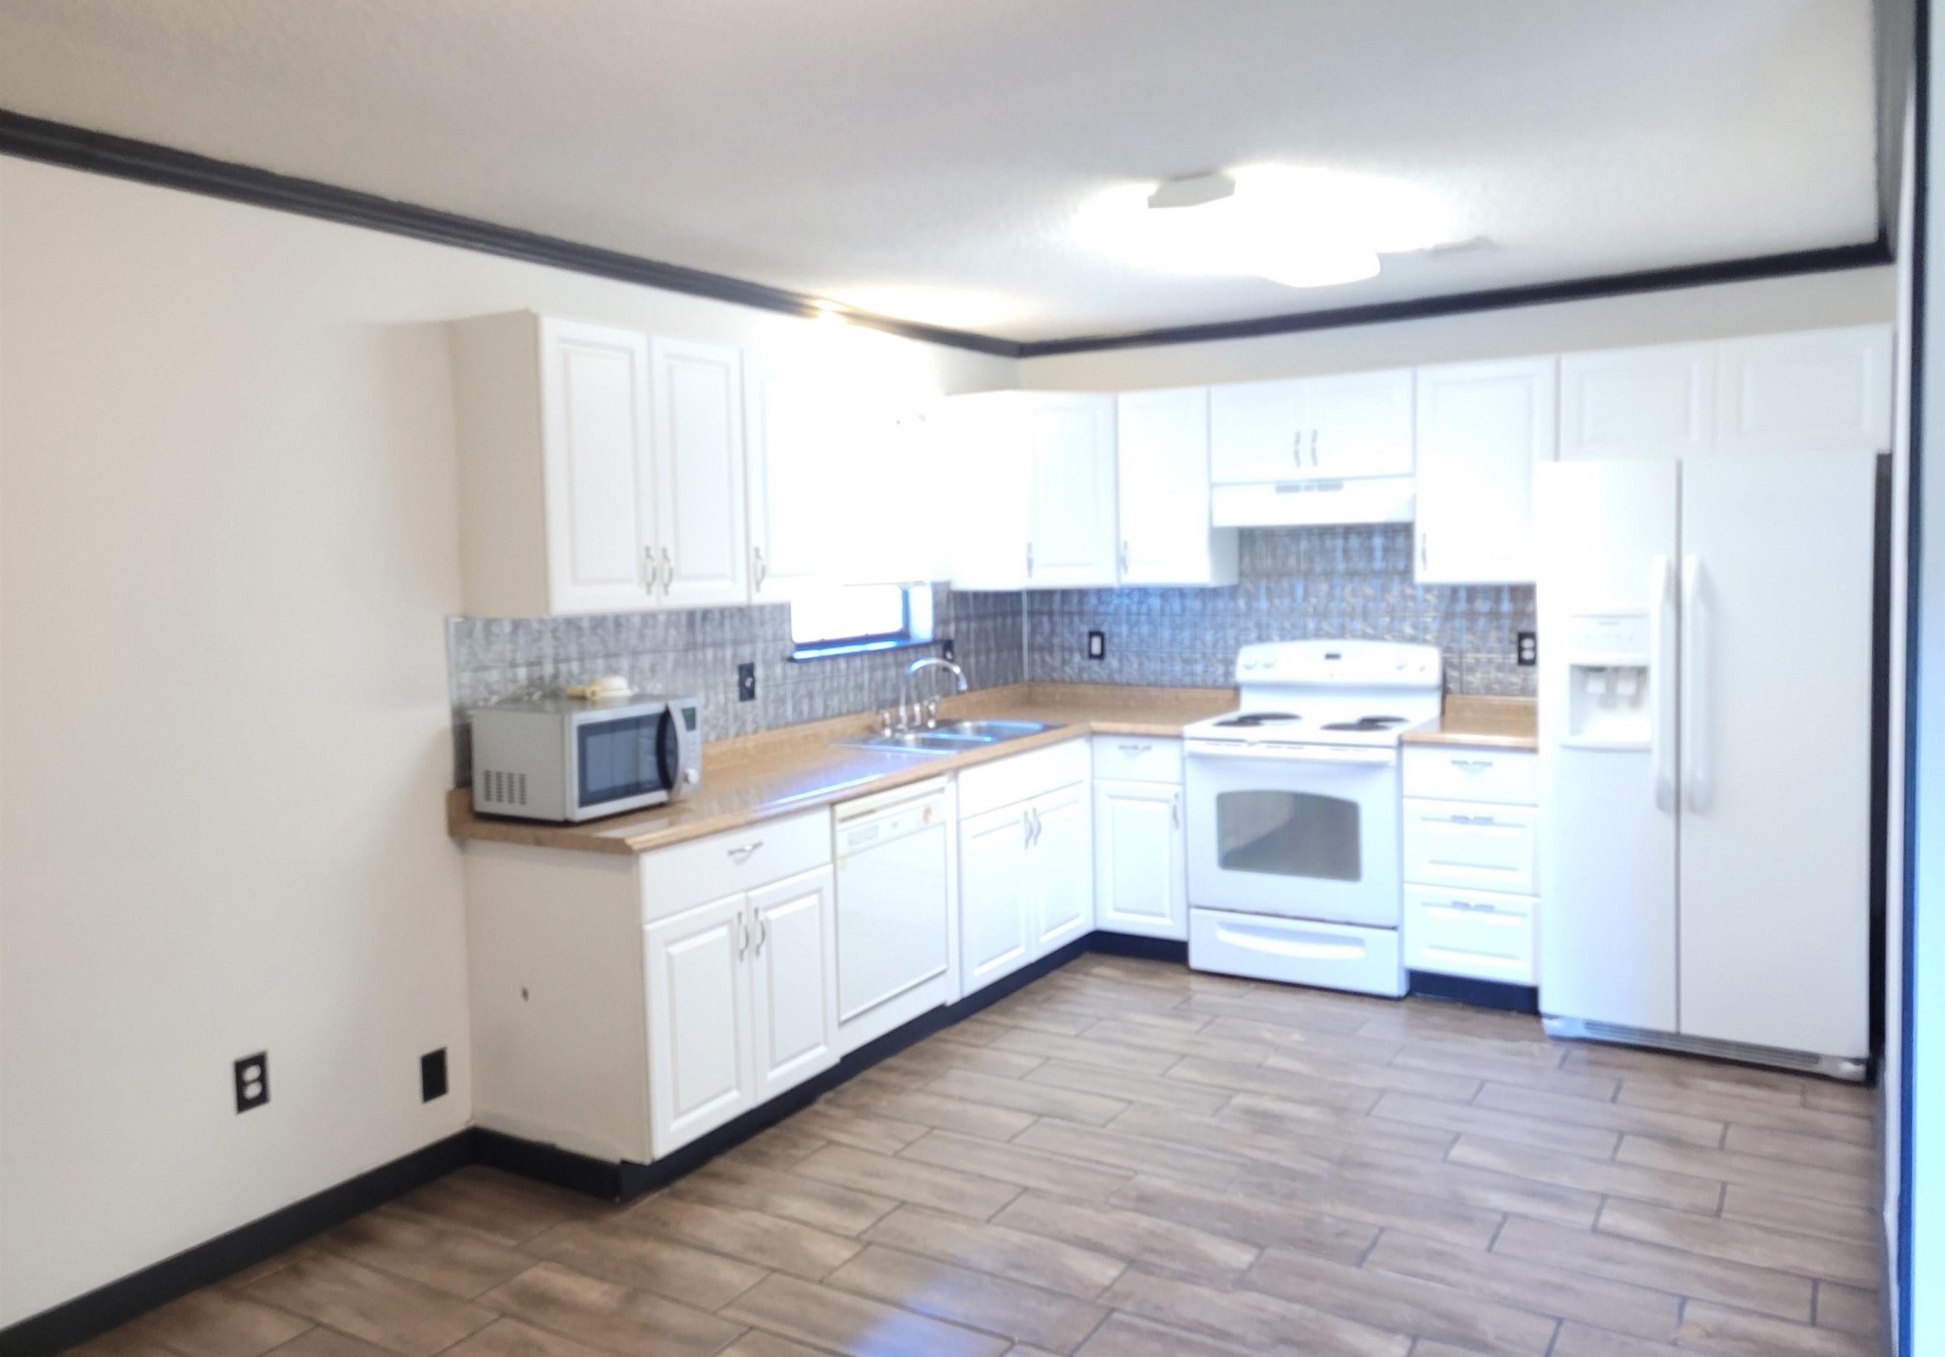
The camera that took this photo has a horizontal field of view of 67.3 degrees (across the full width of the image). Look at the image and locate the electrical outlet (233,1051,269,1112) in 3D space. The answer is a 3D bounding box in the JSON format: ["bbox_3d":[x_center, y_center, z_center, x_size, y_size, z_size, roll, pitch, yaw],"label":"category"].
[{"bbox_3d":[-1.610,0.906,3.274,0.010,0.117,0.073,2,6,32],"label":"electrical outlet"}]

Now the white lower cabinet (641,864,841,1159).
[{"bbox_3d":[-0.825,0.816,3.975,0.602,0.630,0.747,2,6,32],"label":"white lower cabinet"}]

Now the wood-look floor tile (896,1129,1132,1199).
[{"bbox_3d":[0.108,1.266,3.784,0.616,0.010,0.203,2,6,32],"label":"wood-look floor tile"}]

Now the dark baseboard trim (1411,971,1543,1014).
[{"bbox_3d":[1.711,1.066,4.988,0.433,0.088,0.015,2,6,32],"label":"dark baseboard trim"}]

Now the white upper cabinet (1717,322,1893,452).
[{"bbox_3d":[2.577,-0.861,4.532,0.465,0.372,0.320,1,6,31],"label":"white upper cabinet"}]

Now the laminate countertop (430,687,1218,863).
[{"bbox_3d":[-0.128,0.221,4.777,0.988,0.121,3.046,1,5,31],"label":"laminate countertop"}]

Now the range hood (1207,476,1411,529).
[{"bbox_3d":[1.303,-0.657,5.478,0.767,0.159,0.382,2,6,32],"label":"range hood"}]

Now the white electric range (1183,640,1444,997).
[{"bbox_3d":[1.247,0.465,5.267,0.761,1.170,0.650,2,6,32],"label":"white electric range"}]

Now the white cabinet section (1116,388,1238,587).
[{"bbox_3d":[0.810,-0.738,5.723,0.376,0.741,0.311,1,5,31],"label":"white cabinet section"}]

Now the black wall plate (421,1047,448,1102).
[{"bbox_3d":[-1.402,1.031,3.797,0.008,0.121,0.079,2,6,32],"label":"black wall plate"}]

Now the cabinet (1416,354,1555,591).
[{"bbox_3d":[1.823,-0.717,5.100,0.461,0.737,0.324,1,5,31],"label":"cabinet"}]

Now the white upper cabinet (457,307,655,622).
[{"bbox_3d":[-1.113,-0.545,3.878,0.332,0.752,0.387,2,6,32],"label":"white upper cabinet"}]

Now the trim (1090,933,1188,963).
[{"bbox_3d":[0.641,1.026,5.570,0.460,0.100,0.016,1,5,31],"label":"trim"}]

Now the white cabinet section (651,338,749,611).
[{"bbox_3d":[-0.892,-0.572,4.166,0.318,0.741,0.385,1,5,31],"label":"white cabinet section"}]

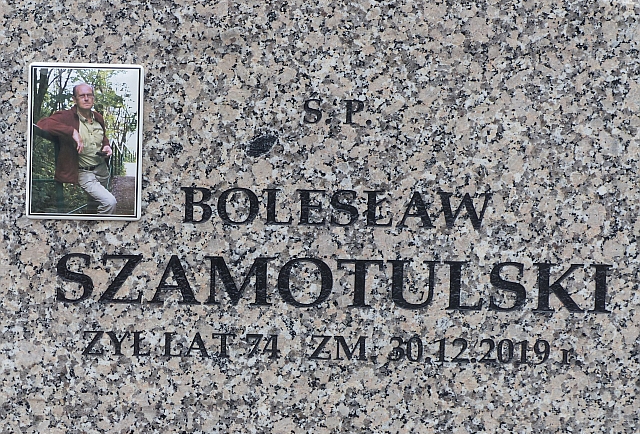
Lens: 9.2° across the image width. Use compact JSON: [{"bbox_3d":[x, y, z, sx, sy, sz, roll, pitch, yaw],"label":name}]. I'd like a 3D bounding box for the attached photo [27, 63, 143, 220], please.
[{"bbox_3d":[-0.223,-0.072,3.755,0.110,0.150,0.006,1,8,0],"label":"attached photo"}]

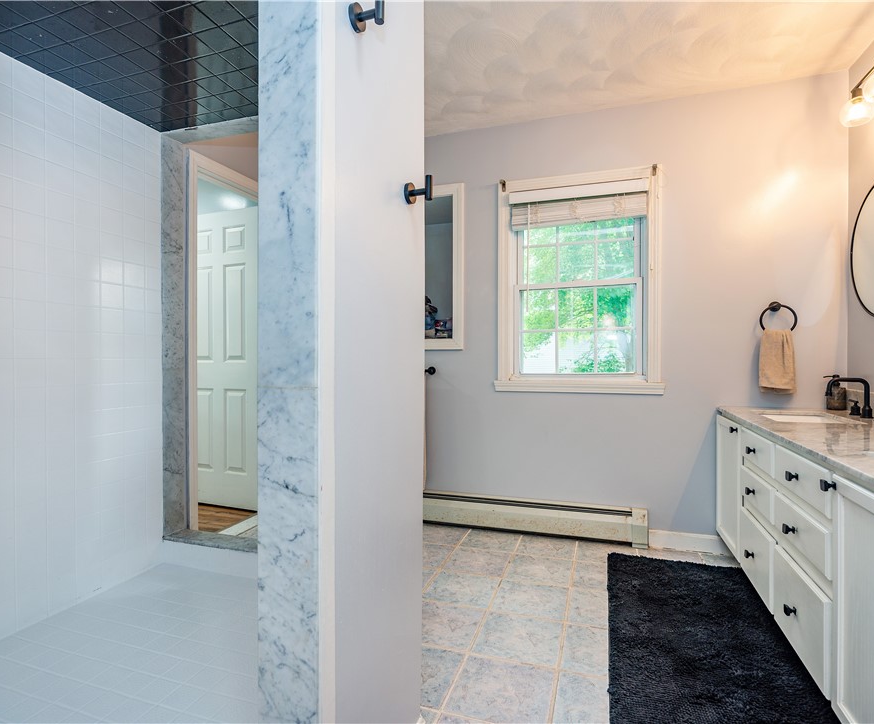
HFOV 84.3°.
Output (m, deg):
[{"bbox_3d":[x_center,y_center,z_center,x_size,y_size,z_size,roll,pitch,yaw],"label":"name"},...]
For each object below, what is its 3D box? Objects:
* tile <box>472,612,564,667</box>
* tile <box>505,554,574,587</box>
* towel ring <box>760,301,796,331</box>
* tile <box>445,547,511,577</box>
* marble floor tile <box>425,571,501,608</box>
[{"bbox_3d":[0.305,1.017,1.781,0.300,0.010,0.300,0,0,19],"label":"tile"},{"bbox_3d":[0.501,1.017,2.360,0.298,0.010,0.298,0,0,19],"label":"tile"},{"bbox_3d":[1.716,-0.217,2.433,0.160,0.168,0.068,0,0,19],"label":"towel ring"},{"bbox_3d":[0.212,1.016,2.457,0.298,0.010,0.298,0,0,19],"label":"tile"},{"bbox_3d":[0.115,1.018,2.168,0.298,0.010,0.298,0,0,19],"label":"marble floor tile"}]

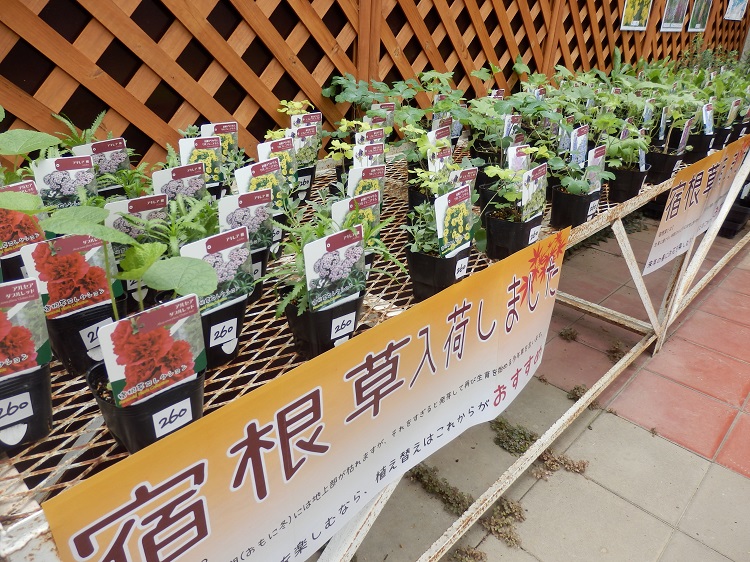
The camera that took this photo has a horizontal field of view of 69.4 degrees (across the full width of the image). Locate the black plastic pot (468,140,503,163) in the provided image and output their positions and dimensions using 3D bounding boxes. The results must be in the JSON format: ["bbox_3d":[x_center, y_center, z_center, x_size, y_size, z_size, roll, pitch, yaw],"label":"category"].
[{"bbox_3d":[0.276,-0.289,1.329,0.078,0.076,0.078,-22,35,-38],"label":"black plastic pot"}]

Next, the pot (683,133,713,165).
[{"bbox_3d":[0.901,-0.377,1.536,0.079,0.076,0.079,-22,35,-38],"label":"pot"}]

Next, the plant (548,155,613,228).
[{"bbox_3d":[0.385,-0.173,1.025,0.093,0.144,0.091,-22,35,-38],"label":"plant"}]

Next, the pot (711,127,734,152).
[{"bbox_3d":[1.023,-0.425,1.635,0.074,0.078,0.074,23,34,36],"label":"pot"}]

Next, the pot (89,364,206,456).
[{"bbox_3d":[-0.197,0.113,0.481,0.078,0.078,0.078,23,34,36],"label":"pot"}]

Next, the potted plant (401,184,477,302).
[{"bbox_3d":[0.086,-0.053,0.725,0.081,0.172,0.083,22,33,35],"label":"potted plant"}]

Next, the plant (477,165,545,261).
[{"bbox_3d":[0.228,-0.113,0.887,0.091,0.151,0.091,-22,35,-38],"label":"plant"}]

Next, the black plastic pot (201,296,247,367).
[{"bbox_3d":[-0.188,0.051,0.605,0.074,0.078,0.074,1,27,-1],"label":"black plastic pot"}]

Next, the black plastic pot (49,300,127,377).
[{"bbox_3d":[-0.319,0.057,0.605,0.079,0.076,0.079,1,26,-1],"label":"black plastic pot"}]

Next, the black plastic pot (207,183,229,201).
[{"bbox_3d":[-0.316,-0.138,0.974,0.074,0.078,0.074,1,27,-1],"label":"black plastic pot"}]

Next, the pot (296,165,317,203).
[{"bbox_3d":[-0.172,-0.206,1.140,0.079,0.076,0.079,1,26,-1],"label":"pot"}]

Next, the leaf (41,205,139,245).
[{"bbox_3d":[-0.209,-0.040,0.394,0.068,0.023,0.050,-12,30,-26],"label":"leaf"}]

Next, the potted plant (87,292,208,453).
[{"bbox_3d":[-0.200,0.082,0.475,0.083,0.151,0.083,-22,35,-38],"label":"potted plant"}]

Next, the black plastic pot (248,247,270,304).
[{"bbox_3d":[-0.194,-0.015,0.754,0.079,0.076,0.079,1,26,-1],"label":"black plastic pot"}]

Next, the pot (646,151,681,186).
[{"bbox_3d":[0.704,-0.282,1.337,0.079,0.076,0.079,-22,35,-38],"label":"pot"}]

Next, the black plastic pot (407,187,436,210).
[{"bbox_3d":[0.102,-0.128,0.981,0.074,0.078,0.074,23,34,36],"label":"black plastic pot"}]

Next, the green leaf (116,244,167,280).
[{"bbox_3d":[-0.182,-0.015,0.422,0.036,0.025,0.030,-10,29,-23],"label":"green leaf"}]

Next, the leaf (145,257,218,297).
[{"bbox_3d":[-0.157,-0.004,0.438,0.056,0.019,0.048,-8,28,-20],"label":"leaf"}]

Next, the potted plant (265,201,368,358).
[{"bbox_3d":[-0.065,0.008,0.623,0.097,0.157,0.097,1,26,-1],"label":"potted plant"}]

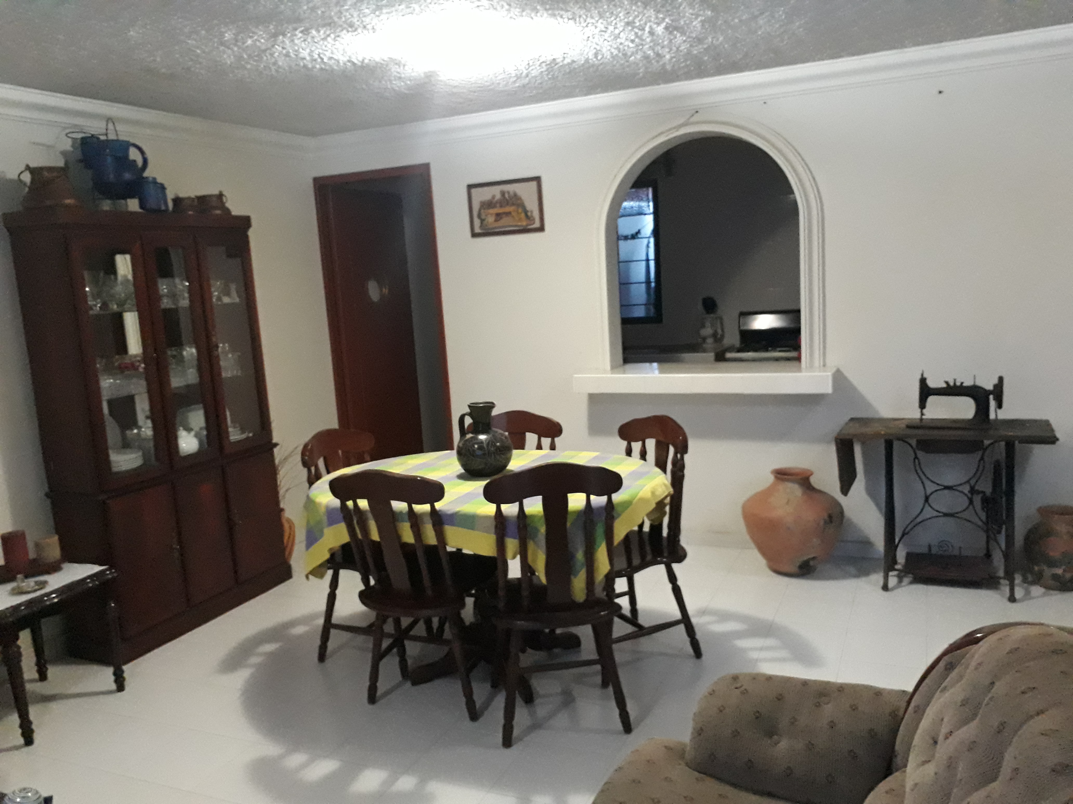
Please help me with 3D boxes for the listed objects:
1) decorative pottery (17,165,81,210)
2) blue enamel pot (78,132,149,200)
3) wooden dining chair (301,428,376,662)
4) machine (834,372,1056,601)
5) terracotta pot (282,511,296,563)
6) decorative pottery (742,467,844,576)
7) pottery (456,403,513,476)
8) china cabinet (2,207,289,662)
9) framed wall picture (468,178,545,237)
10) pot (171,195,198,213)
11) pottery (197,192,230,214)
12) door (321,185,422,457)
[{"bbox_3d":[-2.050,-0.888,3.511,0.265,0.205,0.250,-9,10,-28],"label":"decorative pottery"},{"bbox_3d":[-1.880,-1.035,3.717,0.200,0.270,0.310,3,11,35],"label":"blue enamel pot"},{"bbox_3d":[-0.662,0.603,3.605,0.490,0.975,0.470,1,10,28],"label":"wooden dining chair"},{"bbox_3d":[1.919,0.357,3.983,0.900,1.020,0.430,1,10,24],"label":"machine"},{"bbox_3d":[-1.498,0.774,4.733,0.250,0.320,0.250,-7,10,-21],"label":"terracotta pot"},{"bbox_3d":[1.259,0.599,4.151,0.490,0.500,0.490,0,10,24],"label":"decorative pottery"},{"bbox_3d":[-0.229,0.160,3.570,0.235,0.307,0.235,-4,9,-4],"label":"pottery"},{"bbox_3d":[-1.761,0.096,3.998,0.370,1.920,1.100,0,10,24],"label":"china cabinet"},{"bbox_3d":[-0.177,-1.099,4.729,0.463,0.303,0.025,0,10,24],"label":"framed wall picture"},{"bbox_3d":[-1.725,-0.954,4.109,0.135,0.107,0.130,-8,10,-24],"label":"pot"},{"bbox_3d":[-1.650,-1.004,4.274,0.175,0.142,0.160,-7,10,-22],"label":"pottery"},{"bbox_3d":[-1.072,-0.356,5.803,0.045,2.140,0.760,0,10,24],"label":"door"}]

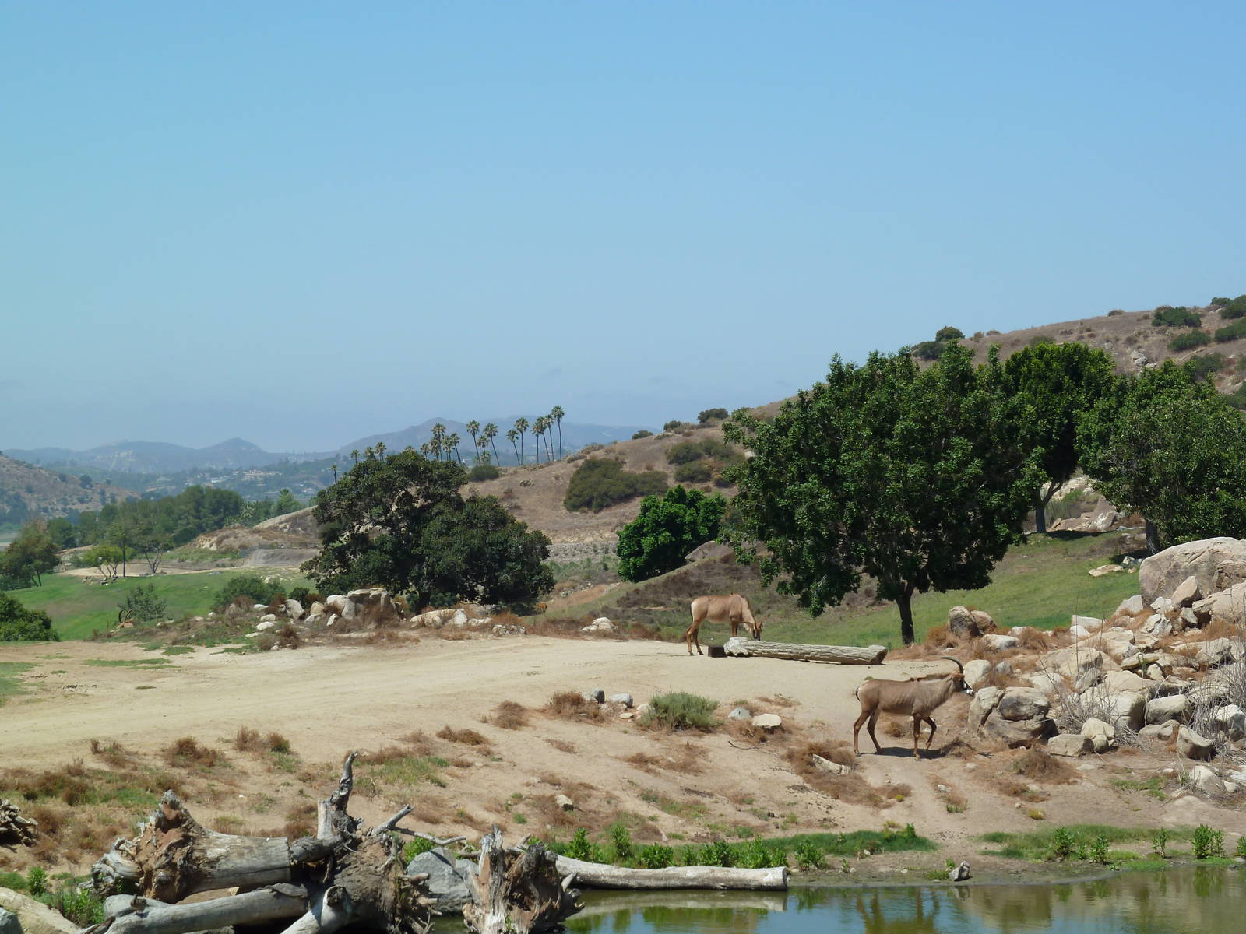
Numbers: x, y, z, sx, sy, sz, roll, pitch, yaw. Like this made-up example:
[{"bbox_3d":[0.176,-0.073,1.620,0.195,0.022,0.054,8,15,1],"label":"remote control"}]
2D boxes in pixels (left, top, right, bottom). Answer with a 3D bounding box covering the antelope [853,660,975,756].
[{"bbox_3d":[5.089,4.242,52.500,2.120,1.796,0.500,0,0,17],"label":"antelope"}]

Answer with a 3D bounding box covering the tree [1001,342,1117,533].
[{"bbox_3d":[15.344,-1.009,105.000,4.600,6.800,4.500,0,0,0],"label":"tree"}]

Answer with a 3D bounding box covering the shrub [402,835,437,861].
[{"bbox_3d":[-2.887,5.463,42.500,0.520,0.420,0.480,0,0,0],"label":"shrub"}]

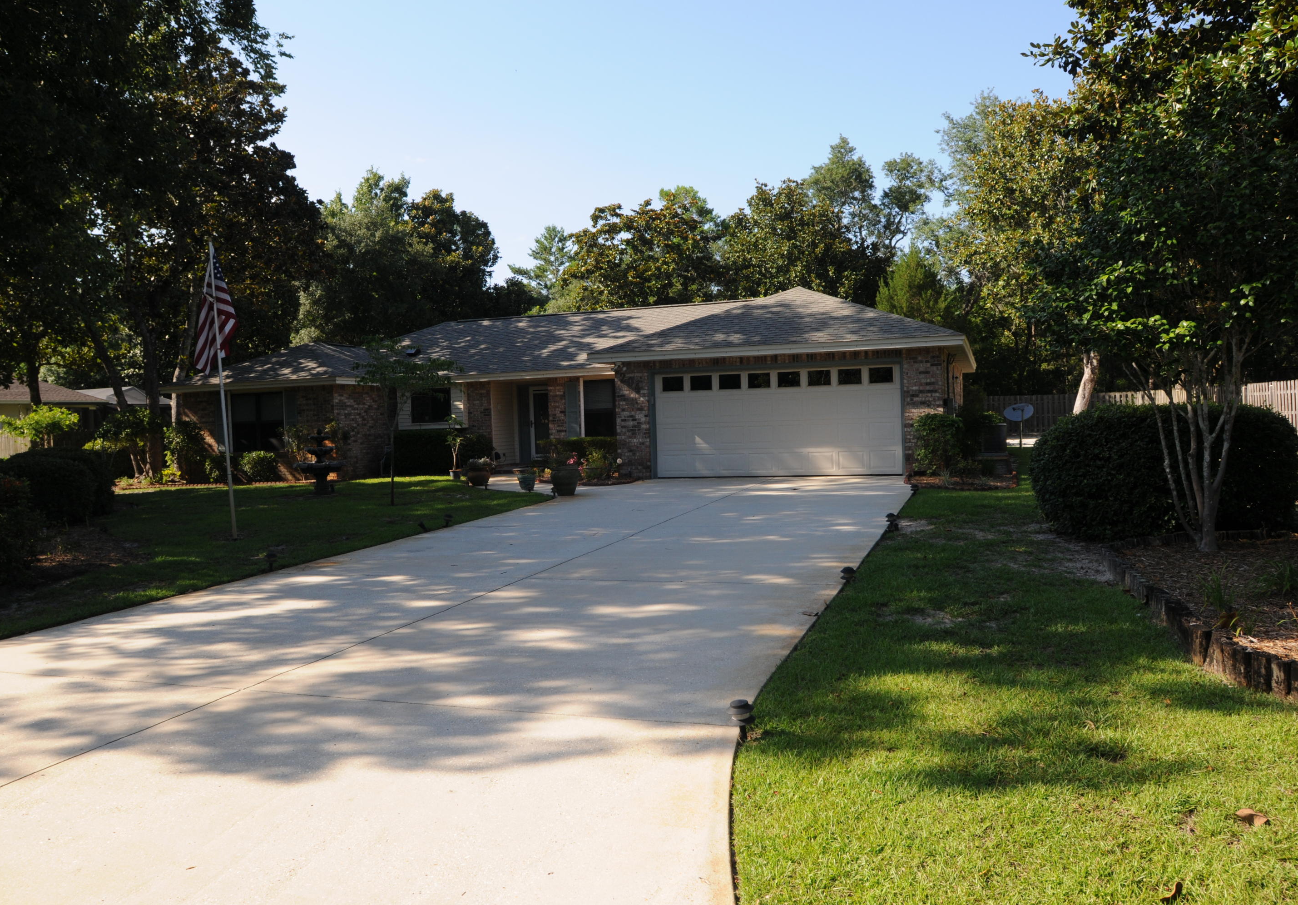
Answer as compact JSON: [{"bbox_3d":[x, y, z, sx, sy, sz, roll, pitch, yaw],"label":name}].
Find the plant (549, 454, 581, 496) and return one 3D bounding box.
[{"bbox_3d":[-1.480,0.387,16.735,0.530,0.720,0.520,-2,2,0],"label":"plant"}]

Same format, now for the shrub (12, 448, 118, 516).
[{"bbox_3d":[-10.899,0.545,17.674,1.620,1.220,1.600,-1,3,20],"label":"shrub"}]

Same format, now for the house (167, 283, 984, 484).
[{"bbox_3d":[-2.676,-1.896,27.125,22.590,4.450,13.250,-1,3,20],"label":"house"}]

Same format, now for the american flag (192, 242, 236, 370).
[{"bbox_3d":[-5.721,-1.919,12.480,0.540,1.660,0.280,-3,3,-18],"label":"american flag"}]

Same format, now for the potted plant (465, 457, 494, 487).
[{"bbox_3d":[-3.579,0.371,19.986,0.580,0.640,0.560,-2,2,0],"label":"potted plant"}]

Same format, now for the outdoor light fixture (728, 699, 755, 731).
[{"bbox_3d":[0.408,1.174,4.166,0.120,0.152,0.120,-1,3,20],"label":"outdoor light fixture"}]

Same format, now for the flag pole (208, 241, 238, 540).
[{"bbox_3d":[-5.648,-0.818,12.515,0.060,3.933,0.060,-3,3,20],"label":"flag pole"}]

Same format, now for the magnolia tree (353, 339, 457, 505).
[{"bbox_3d":[-4.224,-0.527,16.339,1.750,2.850,1.700,-1,3,20],"label":"magnolia tree"}]

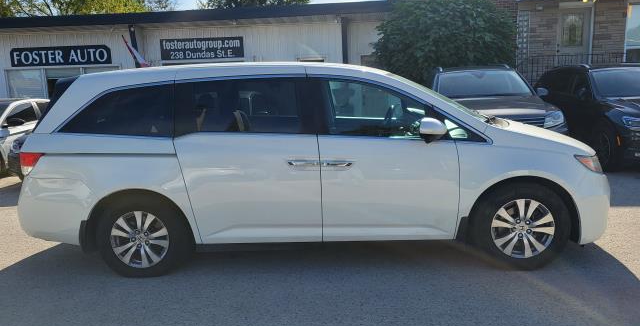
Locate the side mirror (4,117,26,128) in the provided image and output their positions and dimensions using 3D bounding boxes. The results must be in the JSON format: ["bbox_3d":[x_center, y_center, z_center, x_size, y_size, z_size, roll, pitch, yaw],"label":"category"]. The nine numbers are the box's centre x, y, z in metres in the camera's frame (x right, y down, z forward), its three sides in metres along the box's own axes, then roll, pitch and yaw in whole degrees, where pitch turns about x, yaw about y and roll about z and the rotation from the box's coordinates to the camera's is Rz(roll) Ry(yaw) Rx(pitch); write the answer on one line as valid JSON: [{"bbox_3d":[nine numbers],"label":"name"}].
[{"bbox_3d":[-5.701,-0.758,9.000,0.200,0.170,0.270,-2,9,3],"label":"side mirror"}]

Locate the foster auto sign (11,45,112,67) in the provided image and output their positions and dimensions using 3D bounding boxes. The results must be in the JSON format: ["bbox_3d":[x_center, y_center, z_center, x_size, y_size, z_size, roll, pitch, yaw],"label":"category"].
[{"bbox_3d":[-7.609,-3.147,14.150,3.050,0.550,0.060,-2,12,3],"label":"foster auto sign"}]

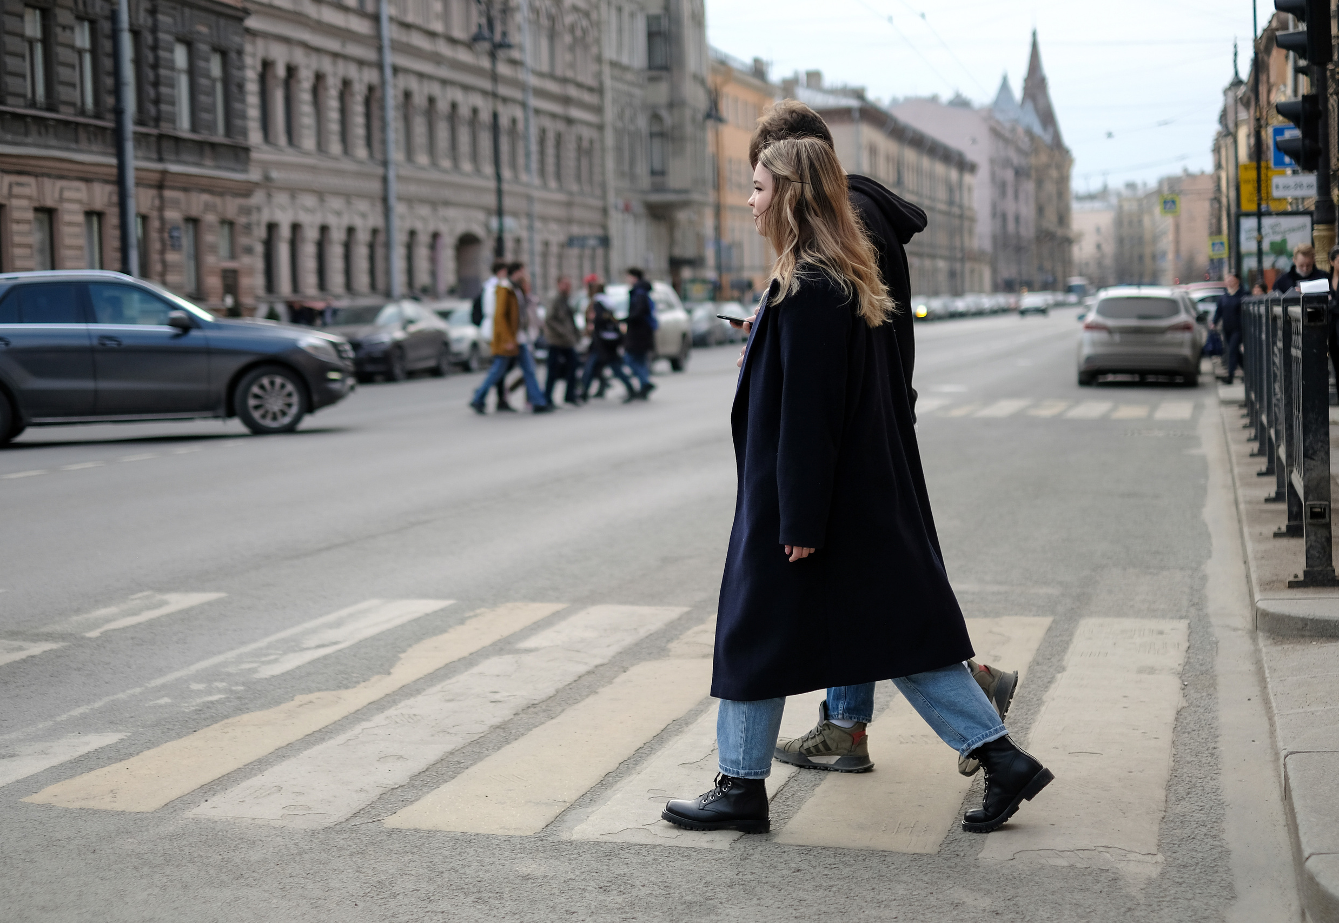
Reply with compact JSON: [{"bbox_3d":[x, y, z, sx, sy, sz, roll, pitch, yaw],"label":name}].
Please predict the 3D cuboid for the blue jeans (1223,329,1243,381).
[{"bbox_3d":[8.580,-1.627,31.000,0.370,0.820,0.380,0,5,15],"label":"blue jeans"}]

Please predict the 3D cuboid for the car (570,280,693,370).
[{"bbox_3d":[-0.887,-2.543,38.703,1.850,1.740,4.500,0,5,15],"label":"car"}]

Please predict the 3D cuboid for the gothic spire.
[{"bbox_3d":[56.035,-56.733,311.463,7.500,17.600,7.500,0,5,15],"label":"gothic spire"}]

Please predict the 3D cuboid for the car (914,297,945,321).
[{"bbox_3d":[15.160,-9.130,121.798,1.800,1.480,4.400,0,5,15],"label":"car"}]

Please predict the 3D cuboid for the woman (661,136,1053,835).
[{"bbox_3d":[0.429,0.062,4.835,0.910,1.655,0.500,-1,4,6],"label":"woman"}]

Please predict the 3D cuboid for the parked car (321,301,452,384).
[{"bbox_3d":[-5.847,-2.484,41.645,1.840,1.570,4.500,0,5,15],"label":"parked car"}]

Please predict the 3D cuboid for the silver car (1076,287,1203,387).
[{"bbox_3d":[7.406,-2.003,31.988,1.830,1.500,4.550,0,5,15],"label":"silver car"}]

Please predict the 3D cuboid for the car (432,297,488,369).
[{"bbox_3d":[-4.885,-2.926,47.150,1.830,1.580,4.450,0,5,15],"label":"car"}]

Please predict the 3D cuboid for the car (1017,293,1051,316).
[{"bbox_3d":[23.619,-10.223,132.402,1.800,1.480,4.400,0,5,15],"label":"car"}]

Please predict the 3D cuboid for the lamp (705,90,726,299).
[{"bbox_3d":[1.809,-9.547,78.761,0.800,9.500,0.800,0,5,15],"label":"lamp"}]

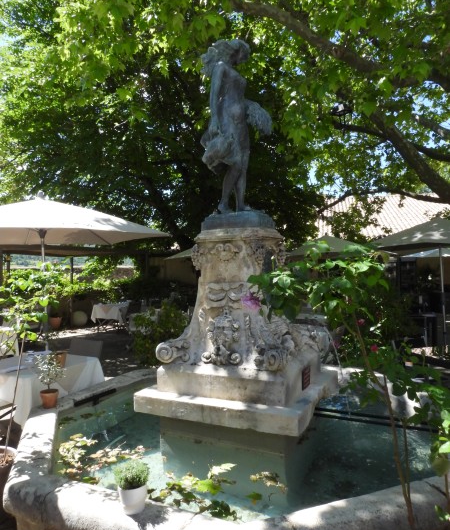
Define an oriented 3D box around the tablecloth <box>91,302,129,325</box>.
[{"bbox_3d":[-3.370,1.416,12.300,0.880,0.540,0.840,-2,-1,12],"label":"tablecloth"}]

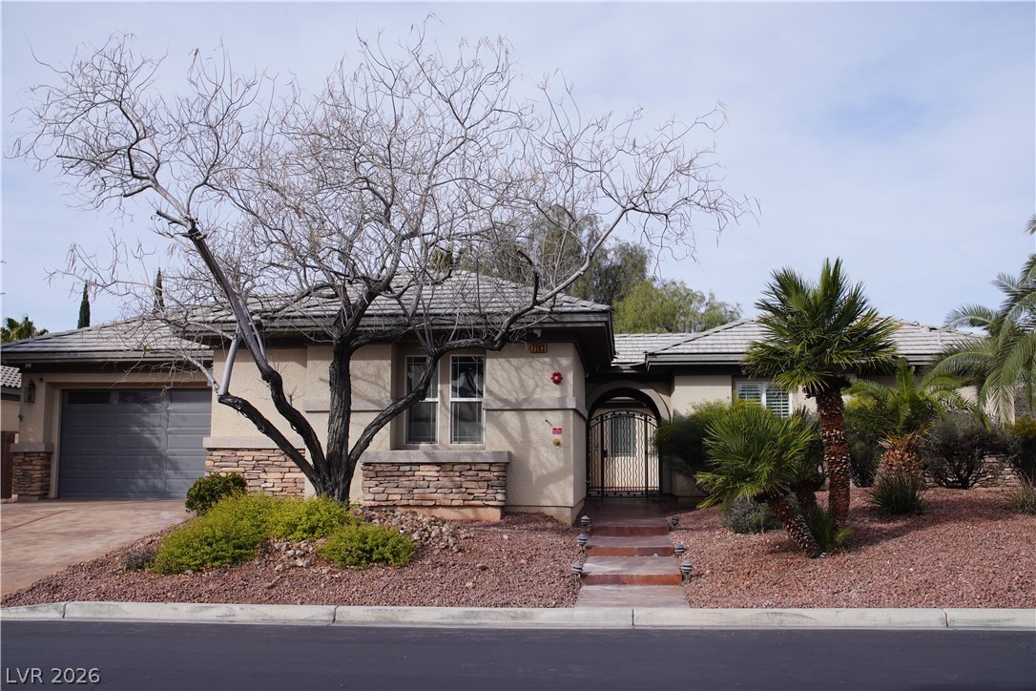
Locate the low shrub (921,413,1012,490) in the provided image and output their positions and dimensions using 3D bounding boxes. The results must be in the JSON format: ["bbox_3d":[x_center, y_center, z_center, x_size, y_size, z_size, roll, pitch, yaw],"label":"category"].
[{"bbox_3d":[9.293,2.207,20.300,1.800,1.500,1.500,-1,-5,7],"label":"low shrub"}]

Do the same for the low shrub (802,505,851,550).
[{"bbox_3d":[4.227,2.515,13.400,0.650,0.600,0.600,-1,-5,7],"label":"low shrub"}]

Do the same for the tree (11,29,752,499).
[{"bbox_3d":[-1.970,-1.080,14.048,10.400,6.950,8.000,-1,-5,7],"label":"tree"}]

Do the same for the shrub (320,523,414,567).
[{"bbox_3d":[-2.006,2.635,12.900,1.200,0.500,1.050,-1,-5,7],"label":"shrub"}]

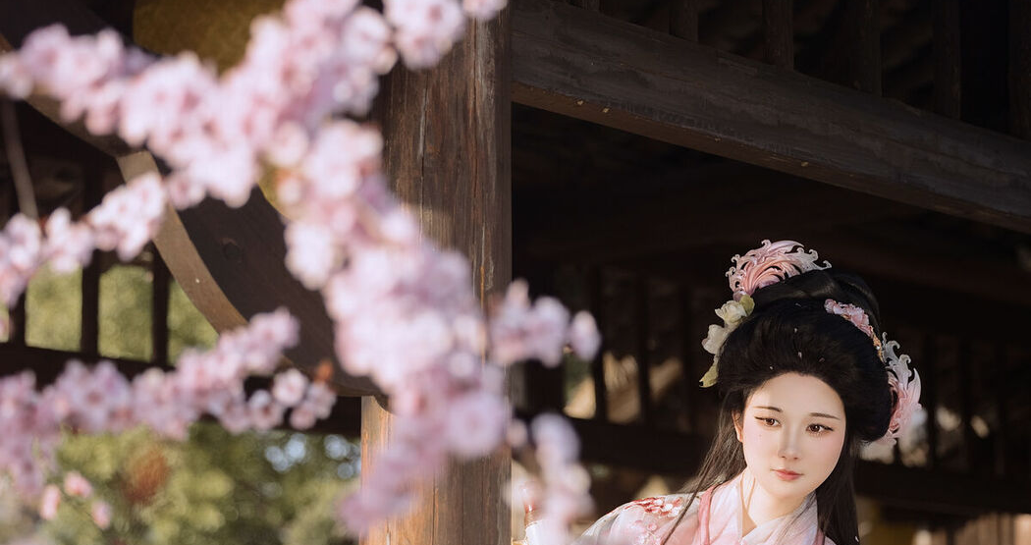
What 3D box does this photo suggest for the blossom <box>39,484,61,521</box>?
[{"bbox_3d":[-0.371,0.183,2.400,0.018,0.028,0.020,7,-12,-36],"label":"blossom"}]

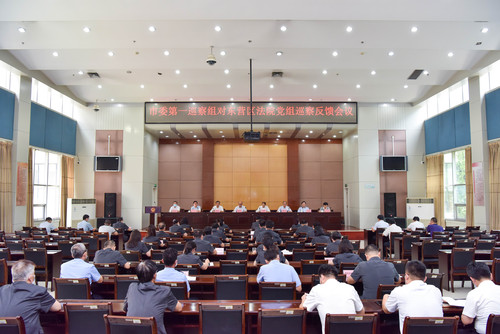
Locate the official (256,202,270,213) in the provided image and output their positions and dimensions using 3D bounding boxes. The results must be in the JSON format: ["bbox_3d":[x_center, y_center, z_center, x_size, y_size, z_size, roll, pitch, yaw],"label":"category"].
[{"bbox_3d":[0.660,2.326,20.193,0.620,1.240,0.750,0,-4,0],"label":"official"}]

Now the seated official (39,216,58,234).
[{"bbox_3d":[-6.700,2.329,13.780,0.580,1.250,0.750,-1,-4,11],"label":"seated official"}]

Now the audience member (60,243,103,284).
[{"bbox_3d":[-2.105,1.653,5.345,0.580,1.367,0.800,-1,-4,10],"label":"audience member"}]

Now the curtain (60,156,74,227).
[{"bbox_3d":[-8.100,1.336,18.653,0.200,3.600,1.300,0,-4,0],"label":"curtain"}]

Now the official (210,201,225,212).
[{"bbox_3d":[-1.575,2.316,20.086,0.600,1.281,0.750,0,-4,0],"label":"official"}]

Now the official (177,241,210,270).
[{"bbox_3d":[-0.950,1.899,7.014,0.560,1.250,0.750,-1,-4,9],"label":"official"}]

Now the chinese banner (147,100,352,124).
[{"bbox_3d":[0.040,-2.523,19.579,9.900,1.000,0.200,0,-4,0],"label":"chinese banner"}]

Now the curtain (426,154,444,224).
[{"bbox_3d":[8.100,1.314,18.304,0.200,3.600,1.700,0,-4,0],"label":"curtain"}]

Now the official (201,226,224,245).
[{"bbox_3d":[-0.827,2.017,9.681,0.550,1.261,0.780,-1,-4,8],"label":"official"}]

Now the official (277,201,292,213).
[{"bbox_3d":[1.692,2.316,20.086,0.620,1.281,0.750,0,-4,0],"label":"official"}]

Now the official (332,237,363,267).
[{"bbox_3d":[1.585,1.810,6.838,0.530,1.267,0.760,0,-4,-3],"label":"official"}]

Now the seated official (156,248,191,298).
[{"bbox_3d":[-0.956,1.691,5.363,0.560,1.294,0.780,0,-4,6],"label":"seated official"}]

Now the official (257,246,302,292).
[{"bbox_3d":[0.410,1.770,5.619,0.600,1.330,0.750,0,-4,0],"label":"official"}]

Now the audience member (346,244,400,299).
[{"bbox_3d":[1.598,1.668,5.344,0.650,1.337,0.800,0,-4,0],"label":"audience member"}]

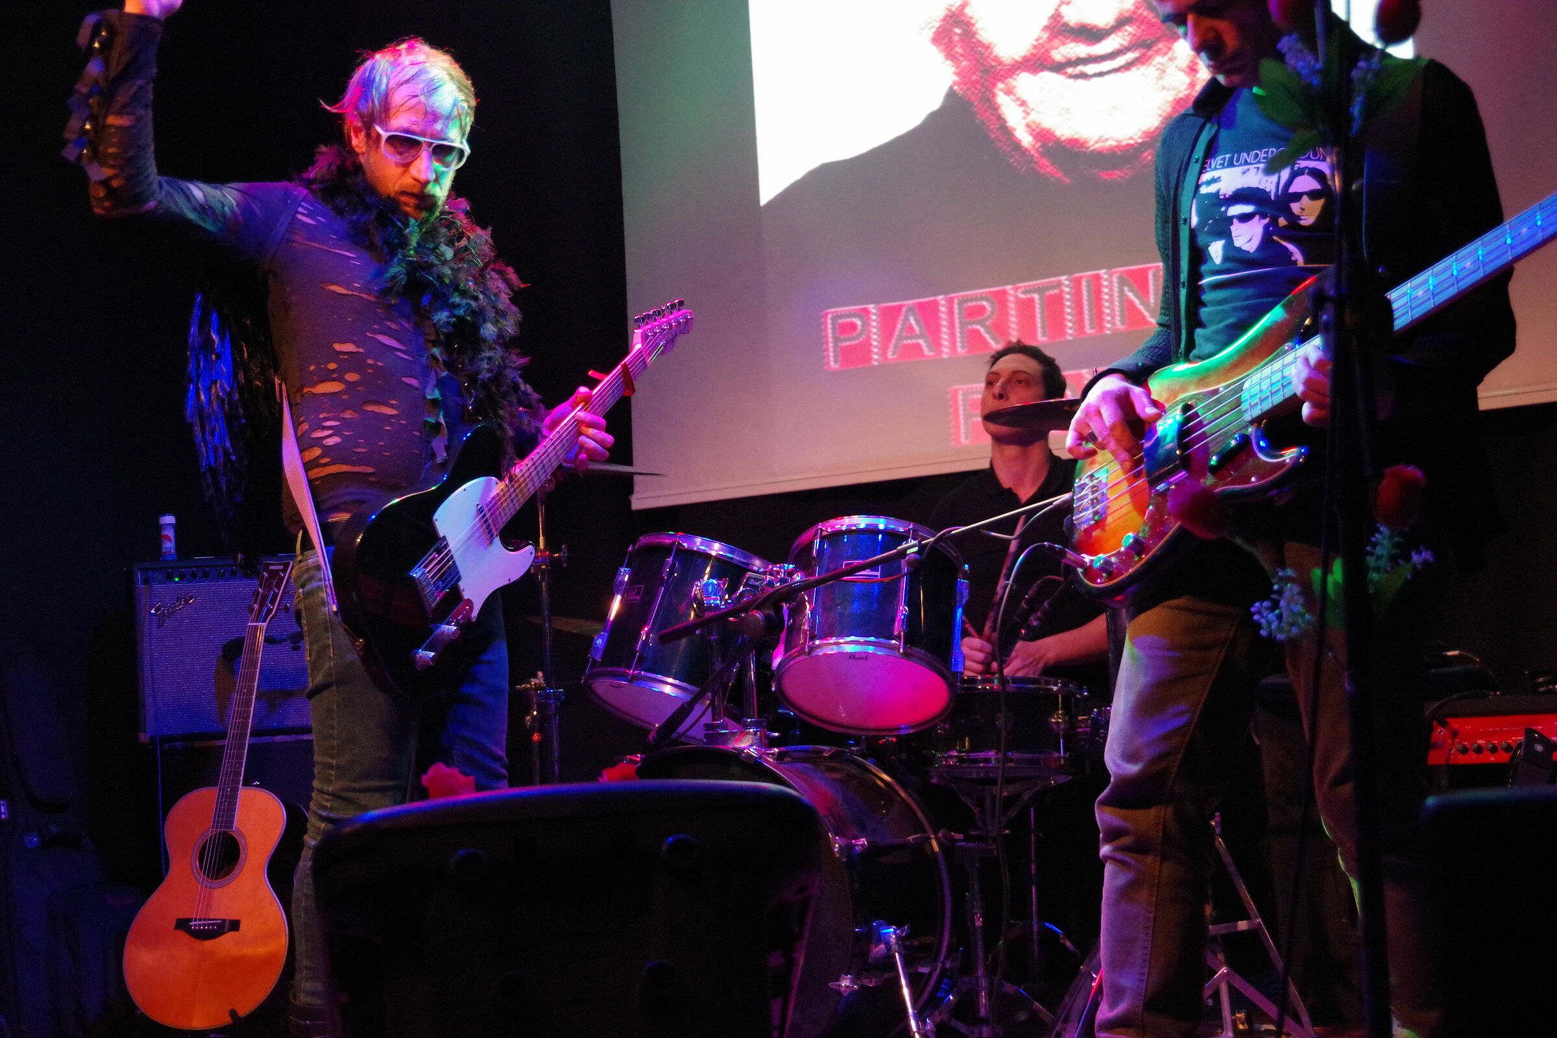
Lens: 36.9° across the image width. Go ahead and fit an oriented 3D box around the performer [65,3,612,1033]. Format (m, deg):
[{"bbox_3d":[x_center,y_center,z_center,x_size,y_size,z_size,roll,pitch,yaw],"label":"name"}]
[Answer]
[{"bbox_3d":[-0.665,0.070,3.600,0.760,1.800,0.550,0,-4,-45],"label":"performer"}]

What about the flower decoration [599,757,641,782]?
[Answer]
[{"bbox_3d":[-0.255,0.406,3.750,0.080,0.075,0.075,-3,-3,0],"label":"flower decoration"}]

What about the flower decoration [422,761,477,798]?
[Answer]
[{"bbox_3d":[-0.437,0.352,3.100,0.080,0.075,0.075,-3,-3,0],"label":"flower decoration"}]

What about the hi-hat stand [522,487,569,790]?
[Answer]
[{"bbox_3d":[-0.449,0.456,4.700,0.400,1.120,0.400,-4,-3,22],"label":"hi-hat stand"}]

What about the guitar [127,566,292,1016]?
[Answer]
[{"bbox_3d":[-1.118,0.562,4.900,0.405,1.030,0.125,-3,-22,22],"label":"guitar"}]

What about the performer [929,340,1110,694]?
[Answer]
[{"bbox_3d":[0.500,0.300,4.970,0.650,1.370,0.800,-4,-3,22],"label":"performer"}]

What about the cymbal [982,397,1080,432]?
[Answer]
[{"bbox_3d":[0.597,-0.204,4.450,0.420,0.045,0.420,-3,-6,0],"label":"cymbal"}]

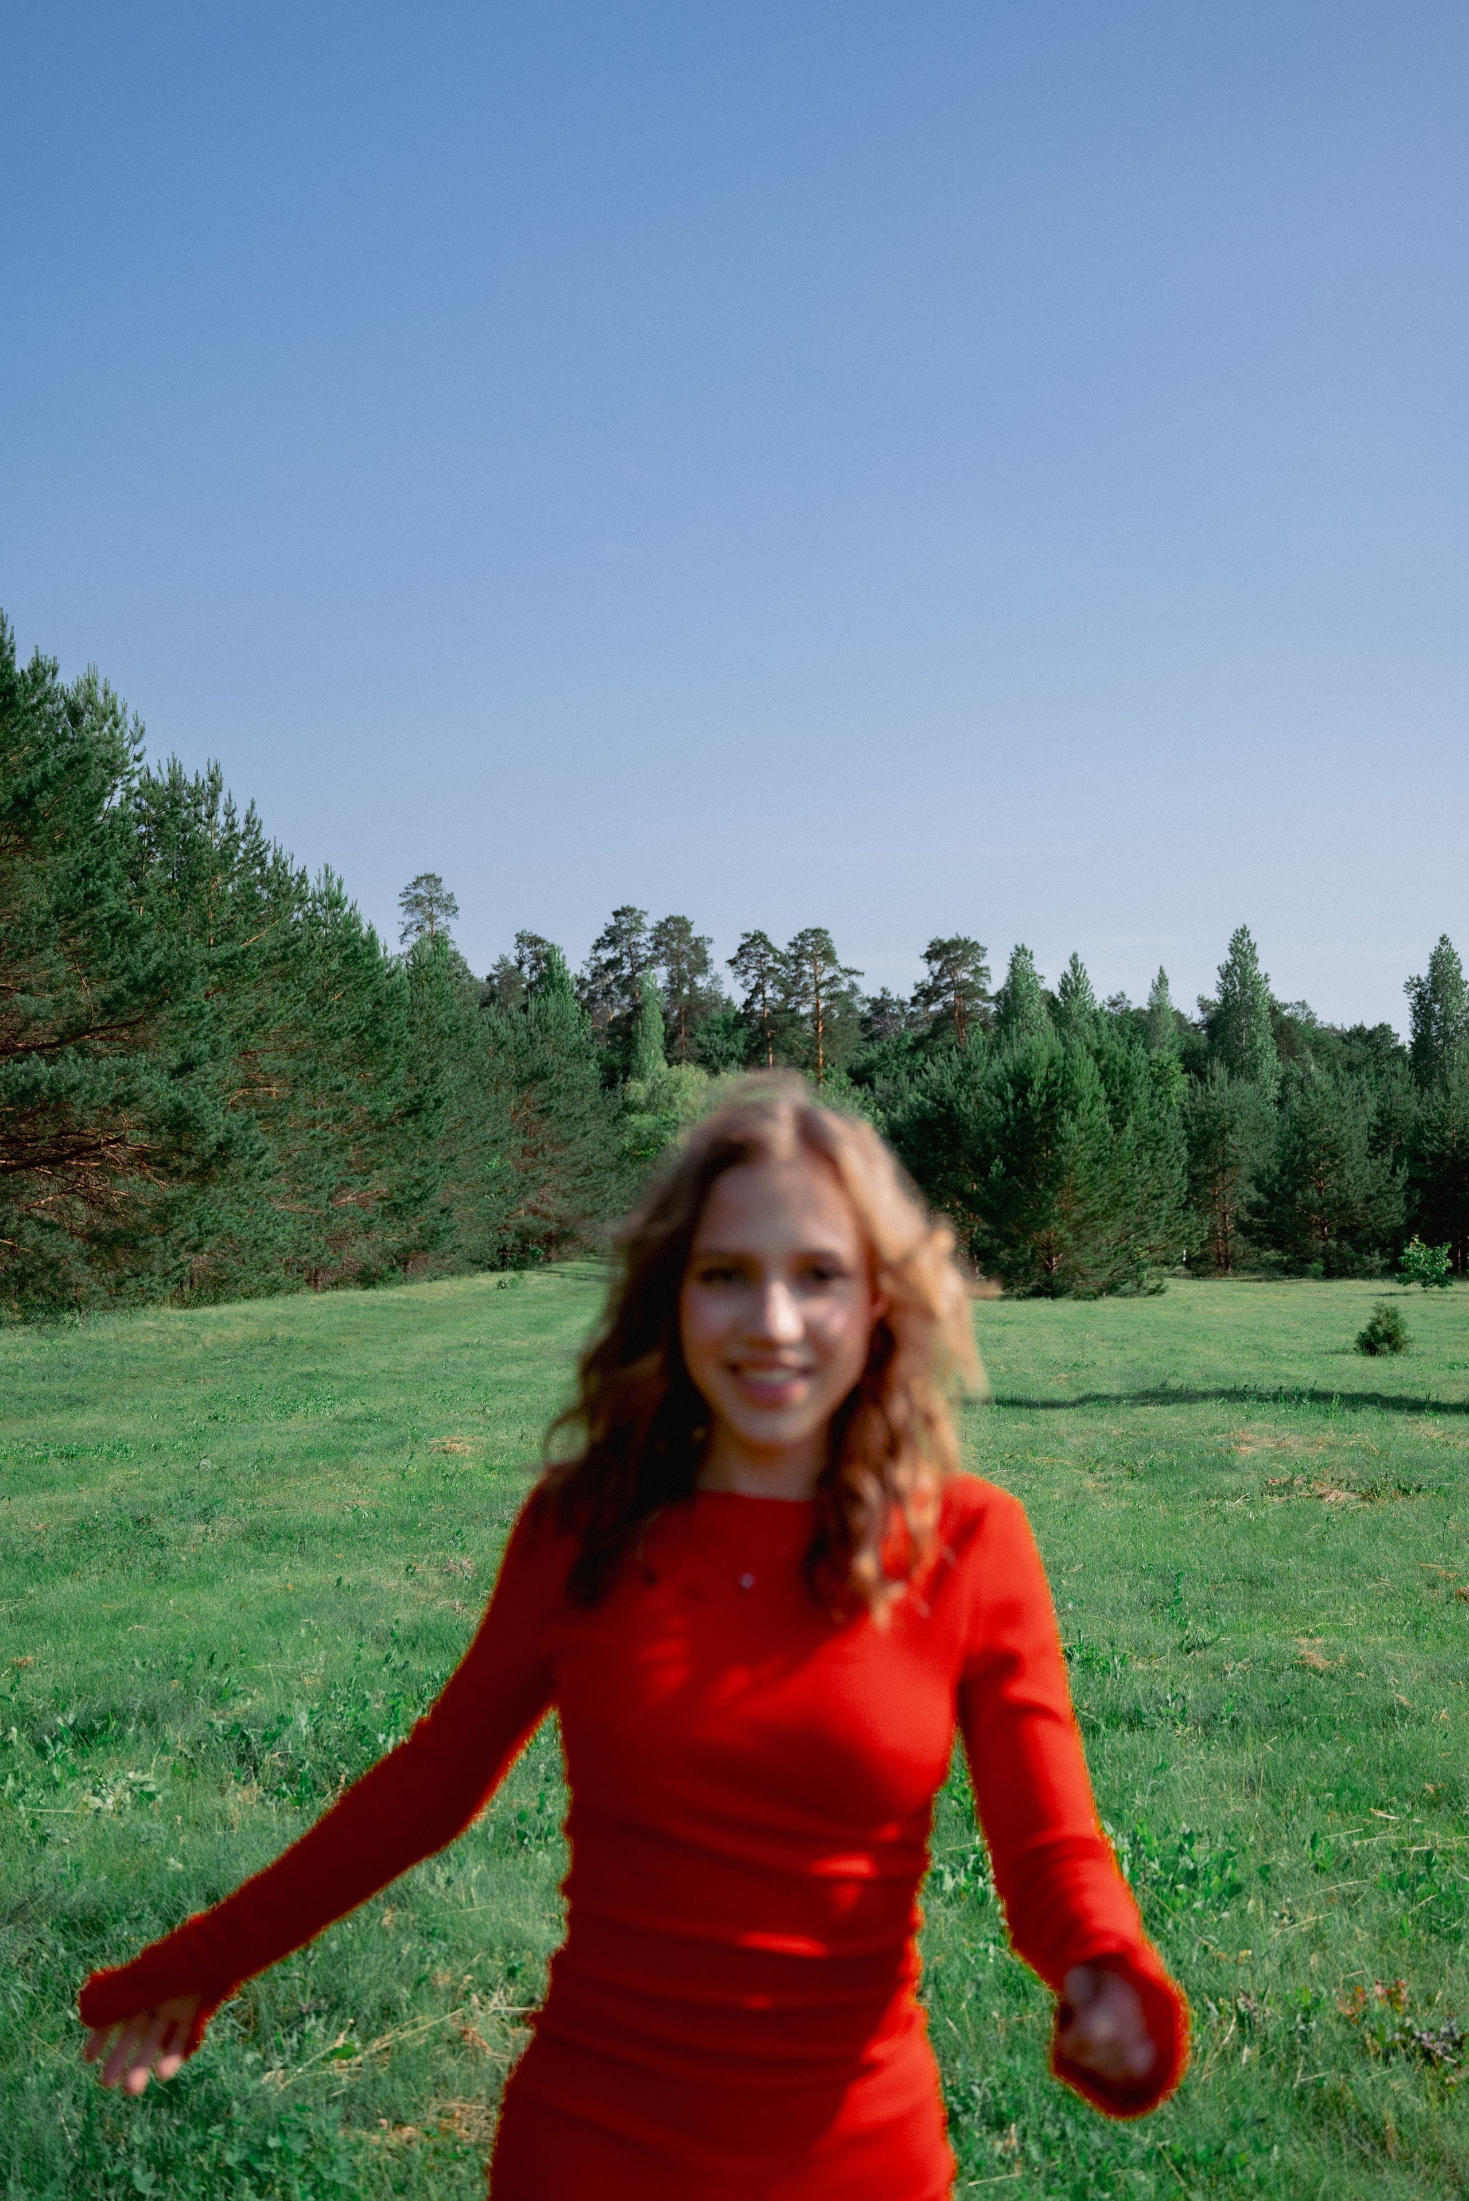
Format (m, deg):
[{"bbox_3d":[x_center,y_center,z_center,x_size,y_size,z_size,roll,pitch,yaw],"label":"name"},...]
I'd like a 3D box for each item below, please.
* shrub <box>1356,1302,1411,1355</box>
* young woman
[{"bbox_3d":[7.460,2.620,31.000,0.620,0.630,0.600,0,-3,0],"label":"shrub"},{"bbox_3d":[-0.080,0.810,1.790,0.710,1.650,0.500,0,-3,4],"label":"young woman"}]

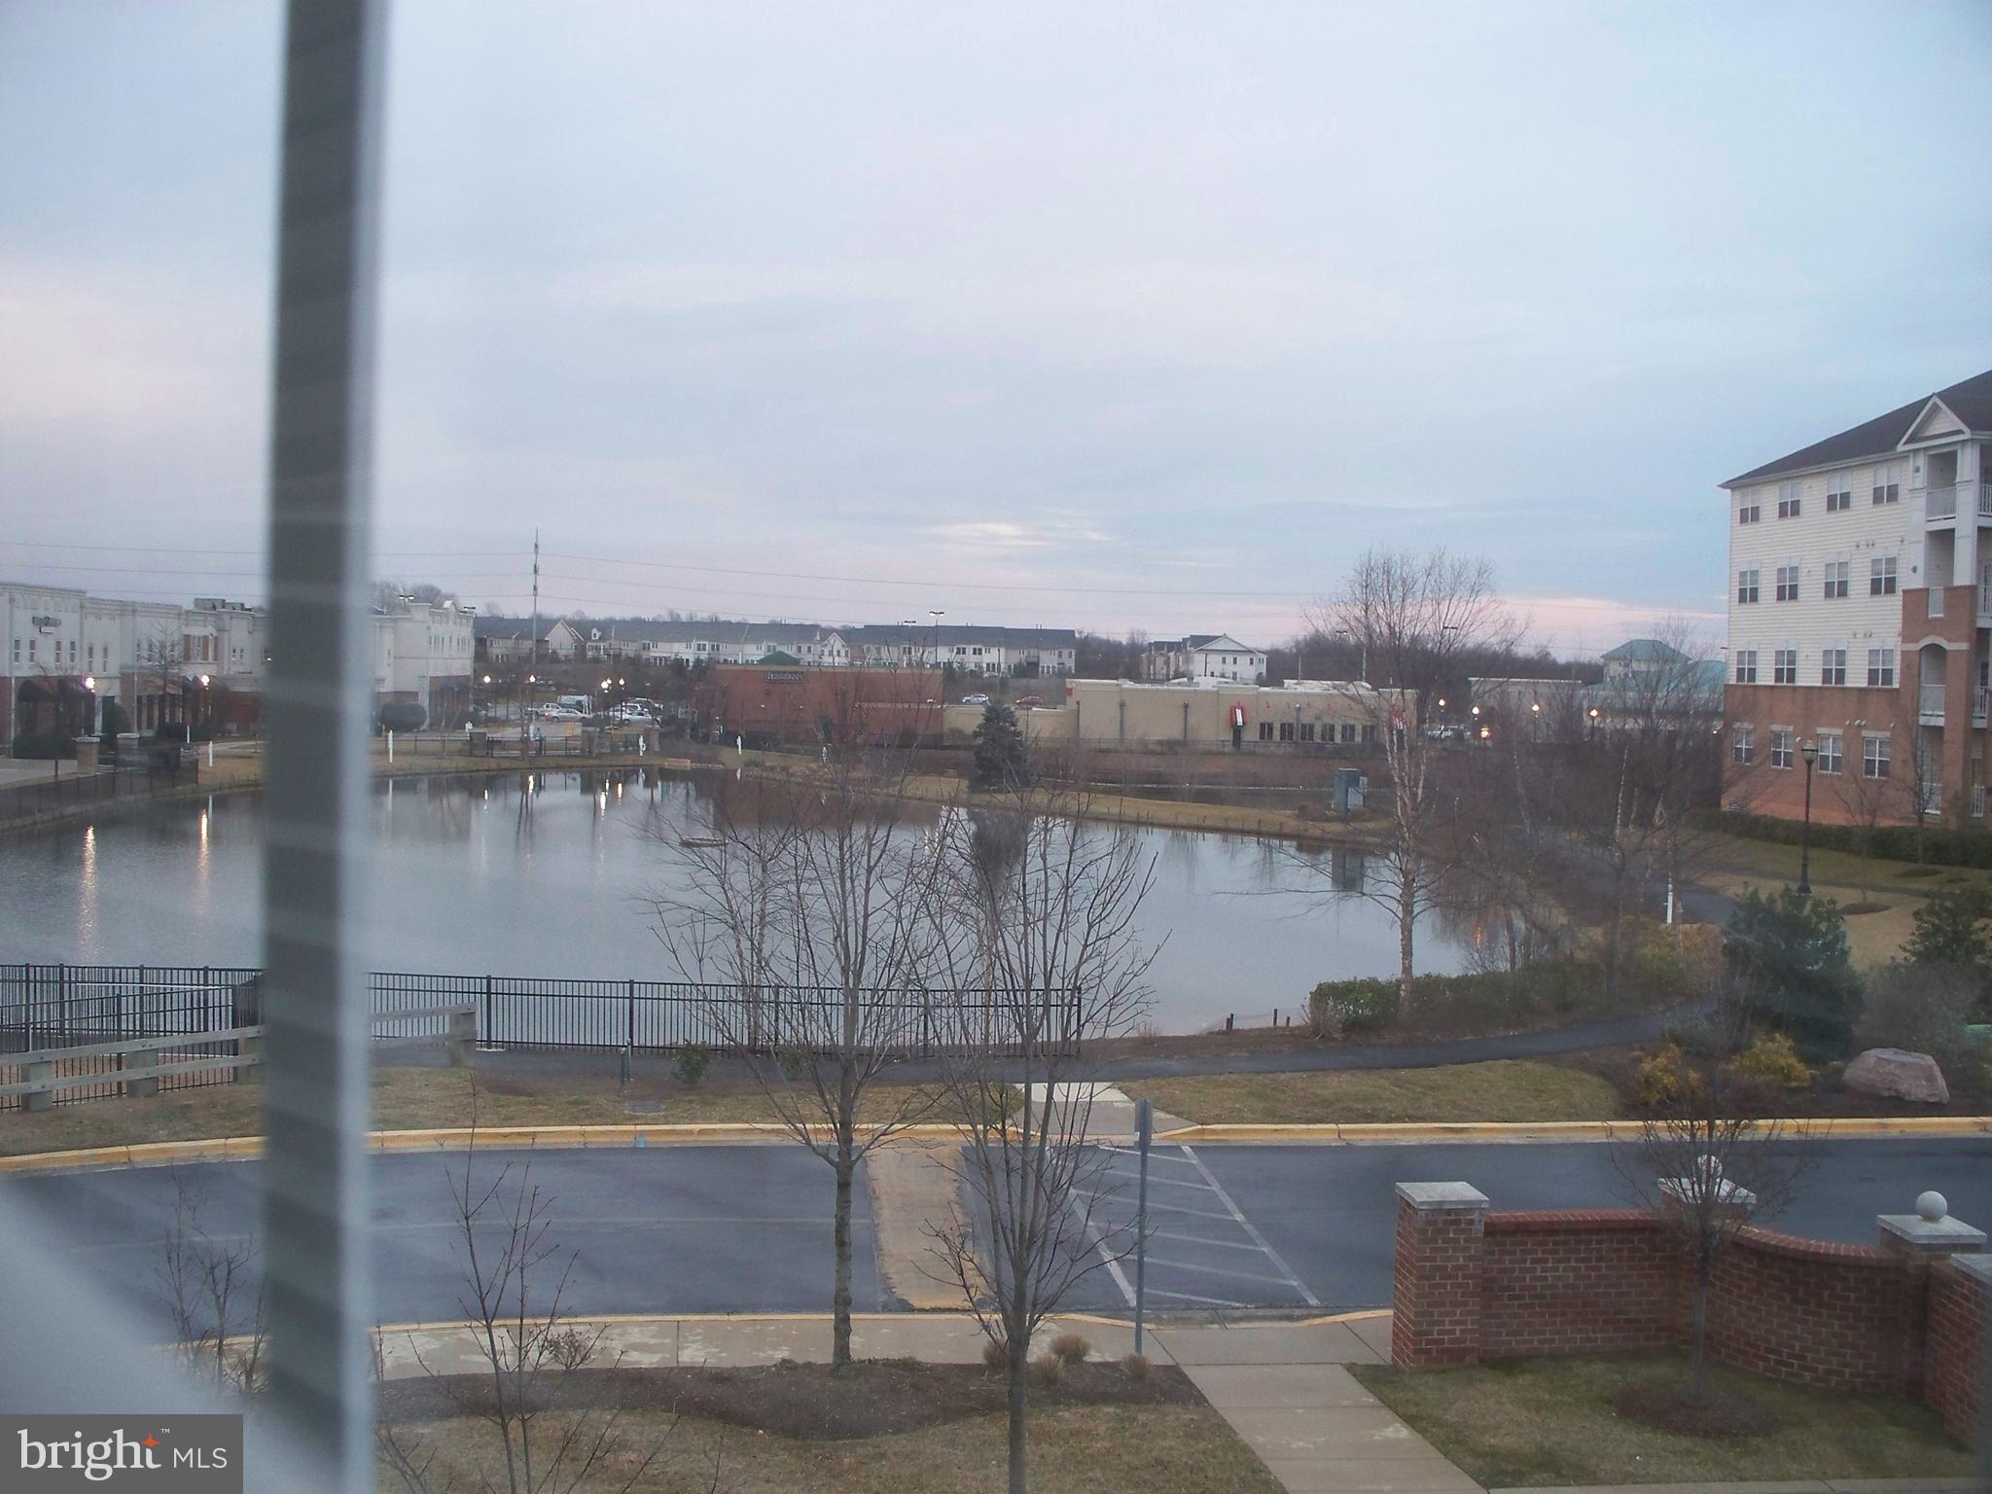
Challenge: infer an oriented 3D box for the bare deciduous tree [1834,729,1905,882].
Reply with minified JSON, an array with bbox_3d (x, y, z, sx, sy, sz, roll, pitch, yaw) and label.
[{"bbox_3d":[24.043,1.691,57.000,2.000,4.400,2.000,1,2,-4],"label":"bare deciduous tree"}]

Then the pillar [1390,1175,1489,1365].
[{"bbox_3d":[4.061,4.846,18.903,0.650,1.580,0.650,1,2,-4],"label":"pillar"}]

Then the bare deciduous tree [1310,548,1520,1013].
[{"bbox_3d":[8.123,0.634,40.200,4.100,8.950,4.100,1,2,-4],"label":"bare deciduous tree"}]

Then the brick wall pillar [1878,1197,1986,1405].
[{"bbox_3d":[8.363,4.858,18.546,0.650,1.790,0.650,1,2,-4],"label":"brick wall pillar"}]

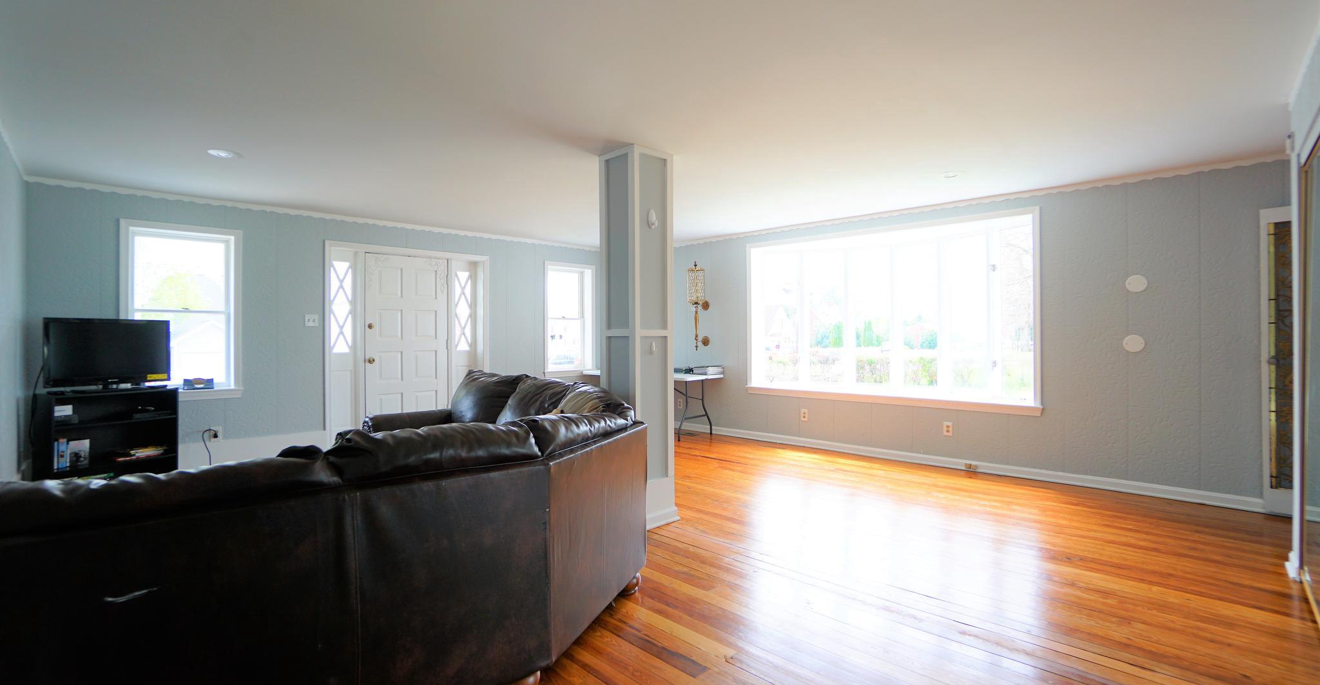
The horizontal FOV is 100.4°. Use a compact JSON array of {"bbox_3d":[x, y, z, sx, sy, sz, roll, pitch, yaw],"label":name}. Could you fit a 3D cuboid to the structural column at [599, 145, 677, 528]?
[{"bbox_3d":[-0.150,-0.054,3.679,0.350,2.410,0.350,-1,1,-41],"label":"structural column"}]

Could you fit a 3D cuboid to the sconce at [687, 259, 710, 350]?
[{"bbox_3d":[0.468,-0.446,6.682,0.210,1.078,0.280,1,1,42],"label":"sconce"}]

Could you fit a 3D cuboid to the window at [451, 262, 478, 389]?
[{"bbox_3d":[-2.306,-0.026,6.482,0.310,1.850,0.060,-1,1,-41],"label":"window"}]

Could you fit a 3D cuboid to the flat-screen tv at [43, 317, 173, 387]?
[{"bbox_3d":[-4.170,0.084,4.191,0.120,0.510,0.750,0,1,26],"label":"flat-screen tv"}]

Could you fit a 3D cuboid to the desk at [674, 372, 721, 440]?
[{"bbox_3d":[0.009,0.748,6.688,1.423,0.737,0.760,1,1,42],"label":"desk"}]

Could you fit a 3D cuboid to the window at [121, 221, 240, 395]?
[{"bbox_3d":[-4.124,-0.262,4.779,0.800,1.510,0.120,-1,1,-41],"label":"window"}]

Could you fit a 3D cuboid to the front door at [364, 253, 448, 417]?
[{"bbox_3d":[-2.779,0.089,6.079,0.855,2.069,0.060,-1,1,-41],"label":"front door"}]

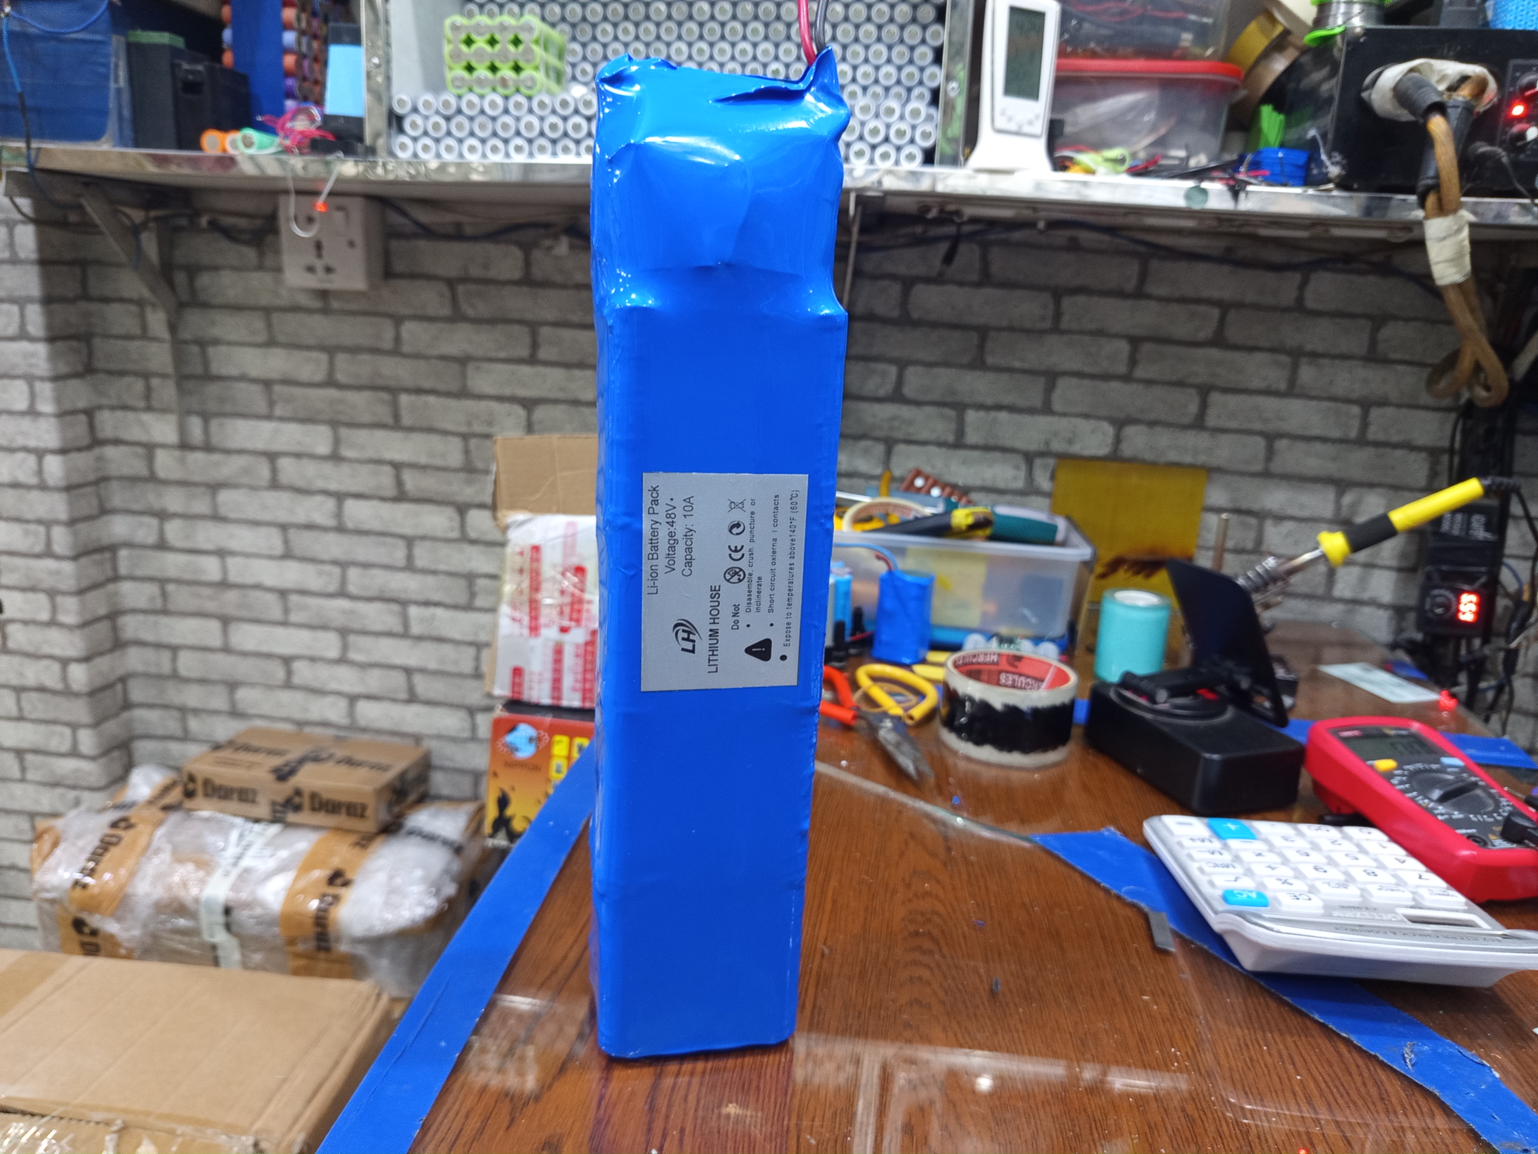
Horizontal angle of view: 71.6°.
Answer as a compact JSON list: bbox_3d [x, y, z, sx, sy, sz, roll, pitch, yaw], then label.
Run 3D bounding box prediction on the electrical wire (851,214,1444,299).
[{"bbox_3d":[0.323,-0.282,0.930,0.504,0.052,0.030,6,15,8],"label":"electrical wire"}]

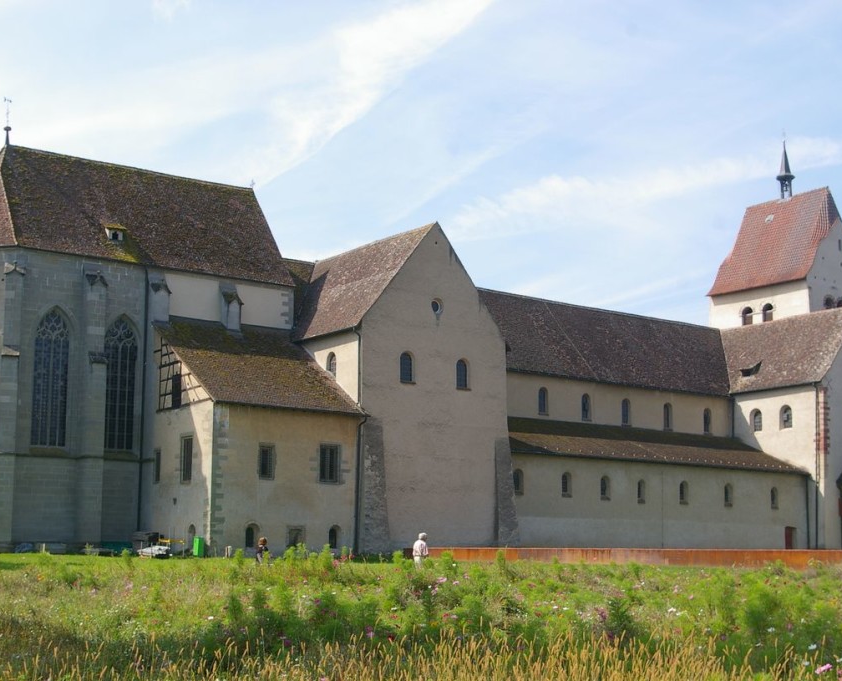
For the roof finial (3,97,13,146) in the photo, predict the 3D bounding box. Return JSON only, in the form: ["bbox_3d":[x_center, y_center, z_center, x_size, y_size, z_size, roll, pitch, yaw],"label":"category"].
[{"bbox_3d":[-24.626,-13.075,83.141,0.500,2.970,0.500,7,-12,-37],"label":"roof finial"}]

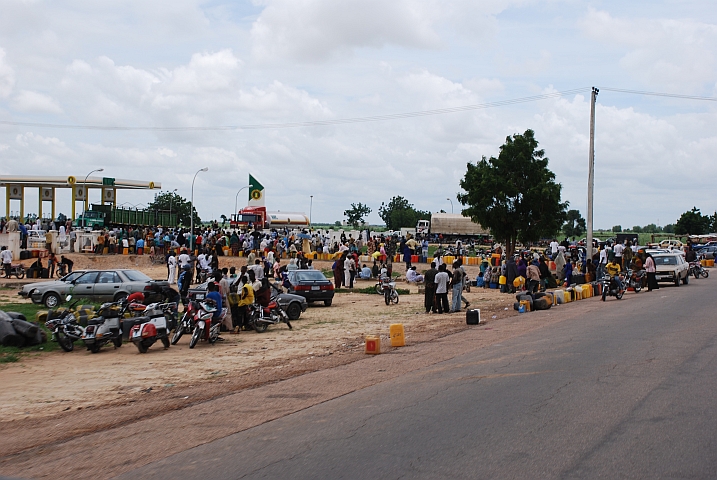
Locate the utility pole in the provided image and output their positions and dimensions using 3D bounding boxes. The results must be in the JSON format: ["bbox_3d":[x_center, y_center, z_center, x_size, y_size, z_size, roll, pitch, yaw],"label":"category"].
[{"bbox_3d":[12.284,-2.824,60.000,0.420,10.350,0.360,2,1,30],"label":"utility pole"}]

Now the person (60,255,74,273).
[{"bbox_3d":[-16.114,1.426,62.992,0.750,1.250,0.500,1,1,-18],"label":"person"}]

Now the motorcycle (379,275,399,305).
[{"bbox_3d":[1.154,1.869,43.300,0.750,1.080,1.920,1,1,18],"label":"motorcycle"}]

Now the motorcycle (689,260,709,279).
[{"bbox_3d":[18.751,1.622,62.500,0.720,1.050,1.900,1,1,-37],"label":"motorcycle"}]

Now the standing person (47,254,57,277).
[{"bbox_3d":[-16.730,1.418,62.000,0.450,1.420,0.460,1,1,6],"label":"standing person"}]

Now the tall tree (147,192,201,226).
[{"bbox_3d":[-33.367,-4.734,205.000,9.800,8.500,9.200,1,1,0],"label":"tall tree"}]

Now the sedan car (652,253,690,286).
[{"bbox_3d":[14.652,1.413,54.042,1.670,1.450,4.400,2,1,24],"label":"sedan car"}]

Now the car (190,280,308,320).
[{"bbox_3d":[-3.844,2.154,40.636,4.250,1.390,1.660,1,1,-41],"label":"car"}]

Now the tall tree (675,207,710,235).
[{"bbox_3d":[61.710,-2.698,210.000,6.700,7.200,6.500,1,1,0],"label":"tall tree"}]

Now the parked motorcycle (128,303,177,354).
[{"bbox_3d":[-4.837,2.090,26.945,0.670,1.090,1.740,2,1,18],"label":"parked motorcycle"}]

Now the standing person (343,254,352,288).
[{"bbox_3d":[-0.496,1.515,55.989,0.380,1.740,0.480,1,1,-24],"label":"standing person"}]

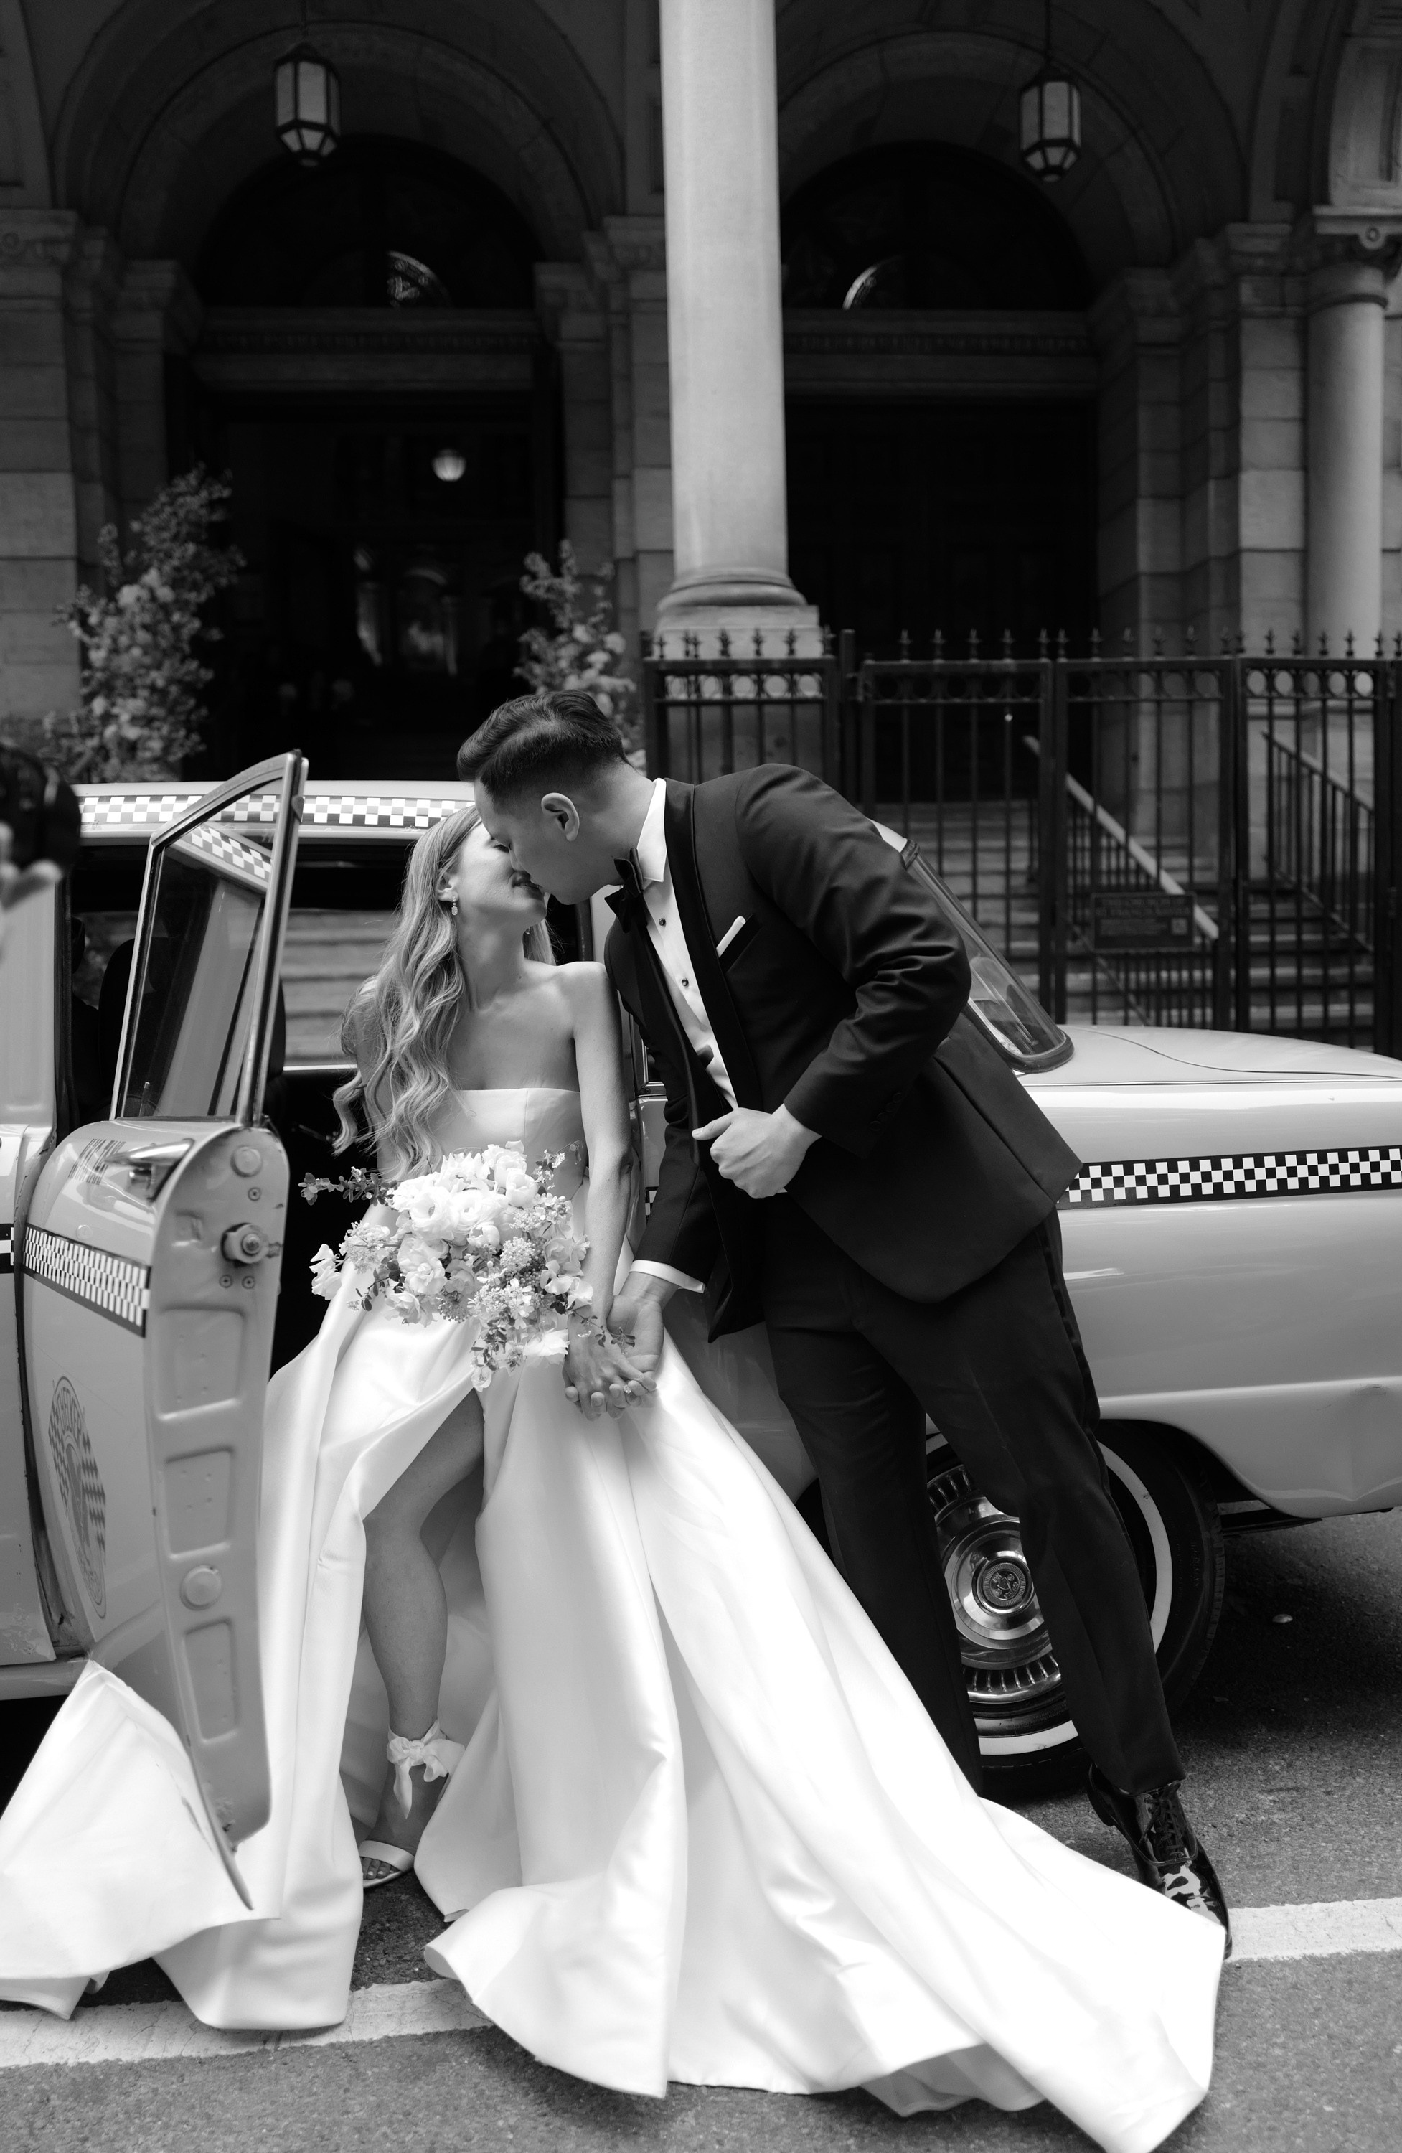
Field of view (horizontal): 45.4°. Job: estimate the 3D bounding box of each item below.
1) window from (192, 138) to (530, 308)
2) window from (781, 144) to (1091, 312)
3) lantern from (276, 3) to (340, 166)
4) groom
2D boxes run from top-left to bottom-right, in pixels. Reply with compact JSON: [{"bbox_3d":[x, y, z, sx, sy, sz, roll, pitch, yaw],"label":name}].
[{"bbox_3d":[-2.118,-5.404,10.630,2.145,1.047,0.150,-2,5,-5],"label":"window"},{"bbox_3d":[1.489,-5.530,10.931,2.189,1.066,0.150,-2,5,-5],"label":"window"},{"bbox_3d":[-1.870,-4.710,7.954,0.289,0.767,0.289,-2,5,-5],"label":"lantern"},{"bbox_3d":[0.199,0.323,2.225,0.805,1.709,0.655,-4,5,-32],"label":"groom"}]

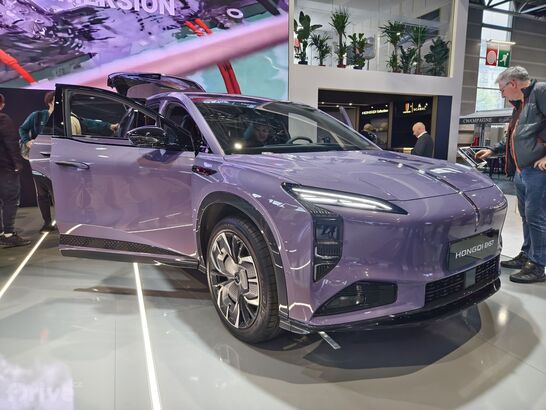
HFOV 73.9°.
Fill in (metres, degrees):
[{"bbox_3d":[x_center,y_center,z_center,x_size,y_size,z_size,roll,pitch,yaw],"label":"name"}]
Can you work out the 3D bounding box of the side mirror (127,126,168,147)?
[{"bbox_3d":[-0.779,-0.430,2.279,0.180,0.130,0.220,2,10,12],"label":"side mirror"}]

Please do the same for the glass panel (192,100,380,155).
[{"bbox_3d":[0.138,-0.659,2.940,1.481,0.121,0.846,-8,44,-38],"label":"glass panel"}]

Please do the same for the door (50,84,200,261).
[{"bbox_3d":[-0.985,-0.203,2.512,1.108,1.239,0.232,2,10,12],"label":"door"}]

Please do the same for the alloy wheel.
[{"bbox_3d":[-0.161,0.421,2.146,0.212,0.566,0.566,-7,12,-37],"label":"alloy wheel"}]

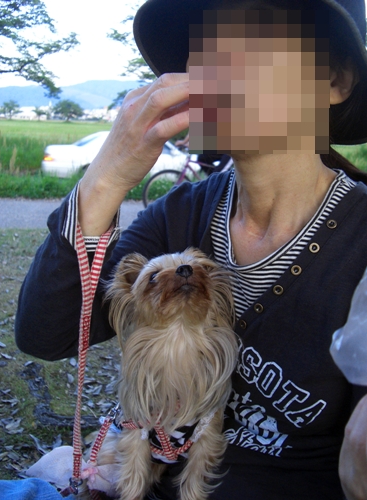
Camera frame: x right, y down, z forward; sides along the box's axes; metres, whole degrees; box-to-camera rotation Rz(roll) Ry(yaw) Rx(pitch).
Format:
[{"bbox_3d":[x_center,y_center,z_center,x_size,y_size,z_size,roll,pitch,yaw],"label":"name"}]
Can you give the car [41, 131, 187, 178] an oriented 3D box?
[{"bbox_3d":[-1.101,-2.326,13.513,4.600,1.400,1.700,-1,14,-7],"label":"car"}]

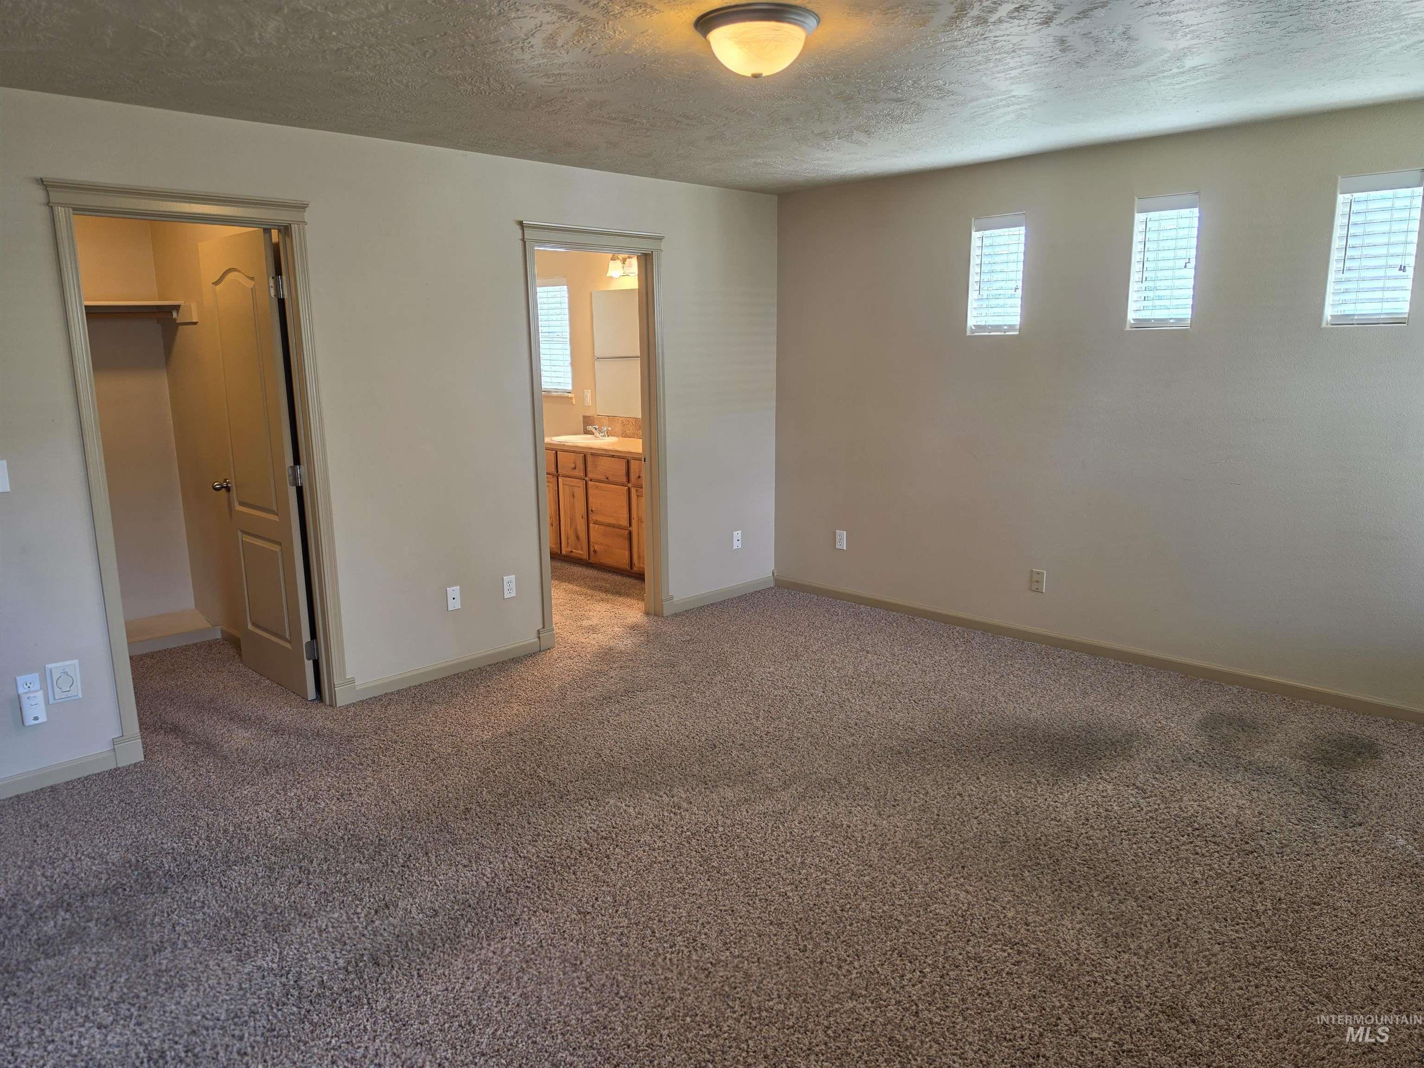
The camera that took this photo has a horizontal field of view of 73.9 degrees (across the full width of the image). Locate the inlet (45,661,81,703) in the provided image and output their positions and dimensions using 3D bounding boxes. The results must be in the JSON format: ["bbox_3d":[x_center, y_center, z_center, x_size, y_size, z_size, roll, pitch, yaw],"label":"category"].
[{"bbox_3d":[-2.361,0.537,3.447,0.020,0.145,0.097,10,16,44],"label":"inlet"}]

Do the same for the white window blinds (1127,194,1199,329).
[{"bbox_3d":[2.058,-1.225,4.292,0.280,0.580,0.090,10,16,44],"label":"white window blinds"}]

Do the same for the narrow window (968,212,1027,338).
[{"bbox_3d":[1.476,-1.324,4.862,0.280,0.580,0.090,10,16,44],"label":"narrow window"}]

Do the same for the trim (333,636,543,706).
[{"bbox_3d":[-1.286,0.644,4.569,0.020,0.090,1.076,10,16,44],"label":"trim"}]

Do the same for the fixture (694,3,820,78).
[{"bbox_3d":[0.127,-1.338,2.619,0.345,0.147,0.345,0,11,0],"label":"fixture"}]

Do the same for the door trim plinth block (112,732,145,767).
[{"bbox_3d":[-2.238,0.827,3.629,0.022,0.116,0.094,10,16,44],"label":"door trim plinth block"}]

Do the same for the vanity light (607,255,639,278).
[{"bbox_3d":[-0.484,-1.886,6.509,0.640,0.230,0.200,10,16,44],"label":"vanity light"}]

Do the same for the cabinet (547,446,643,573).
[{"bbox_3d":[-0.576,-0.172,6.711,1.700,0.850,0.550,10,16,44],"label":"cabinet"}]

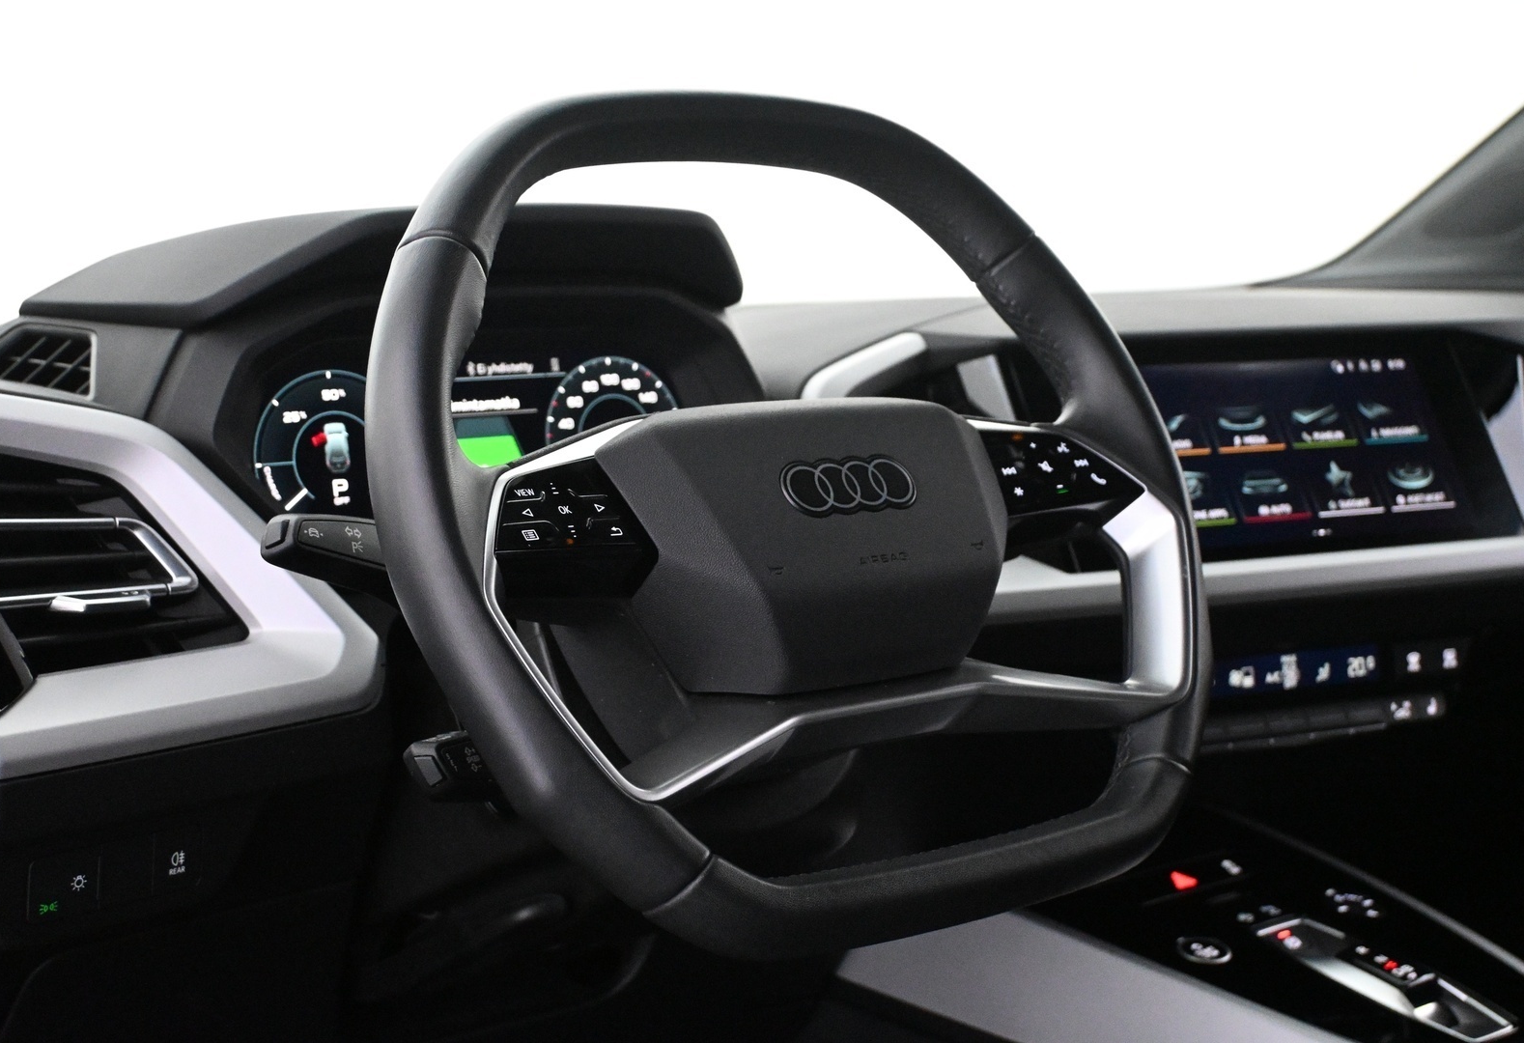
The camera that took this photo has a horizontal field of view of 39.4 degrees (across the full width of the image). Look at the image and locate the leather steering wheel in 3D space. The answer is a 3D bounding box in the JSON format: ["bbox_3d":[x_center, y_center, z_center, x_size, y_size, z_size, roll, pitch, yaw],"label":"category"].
[{"bbox_3d":[0.011,-0.003,0.846,0.372,0.349,0.098,-6,-20,-35],"label":"leather steering wheel"}]

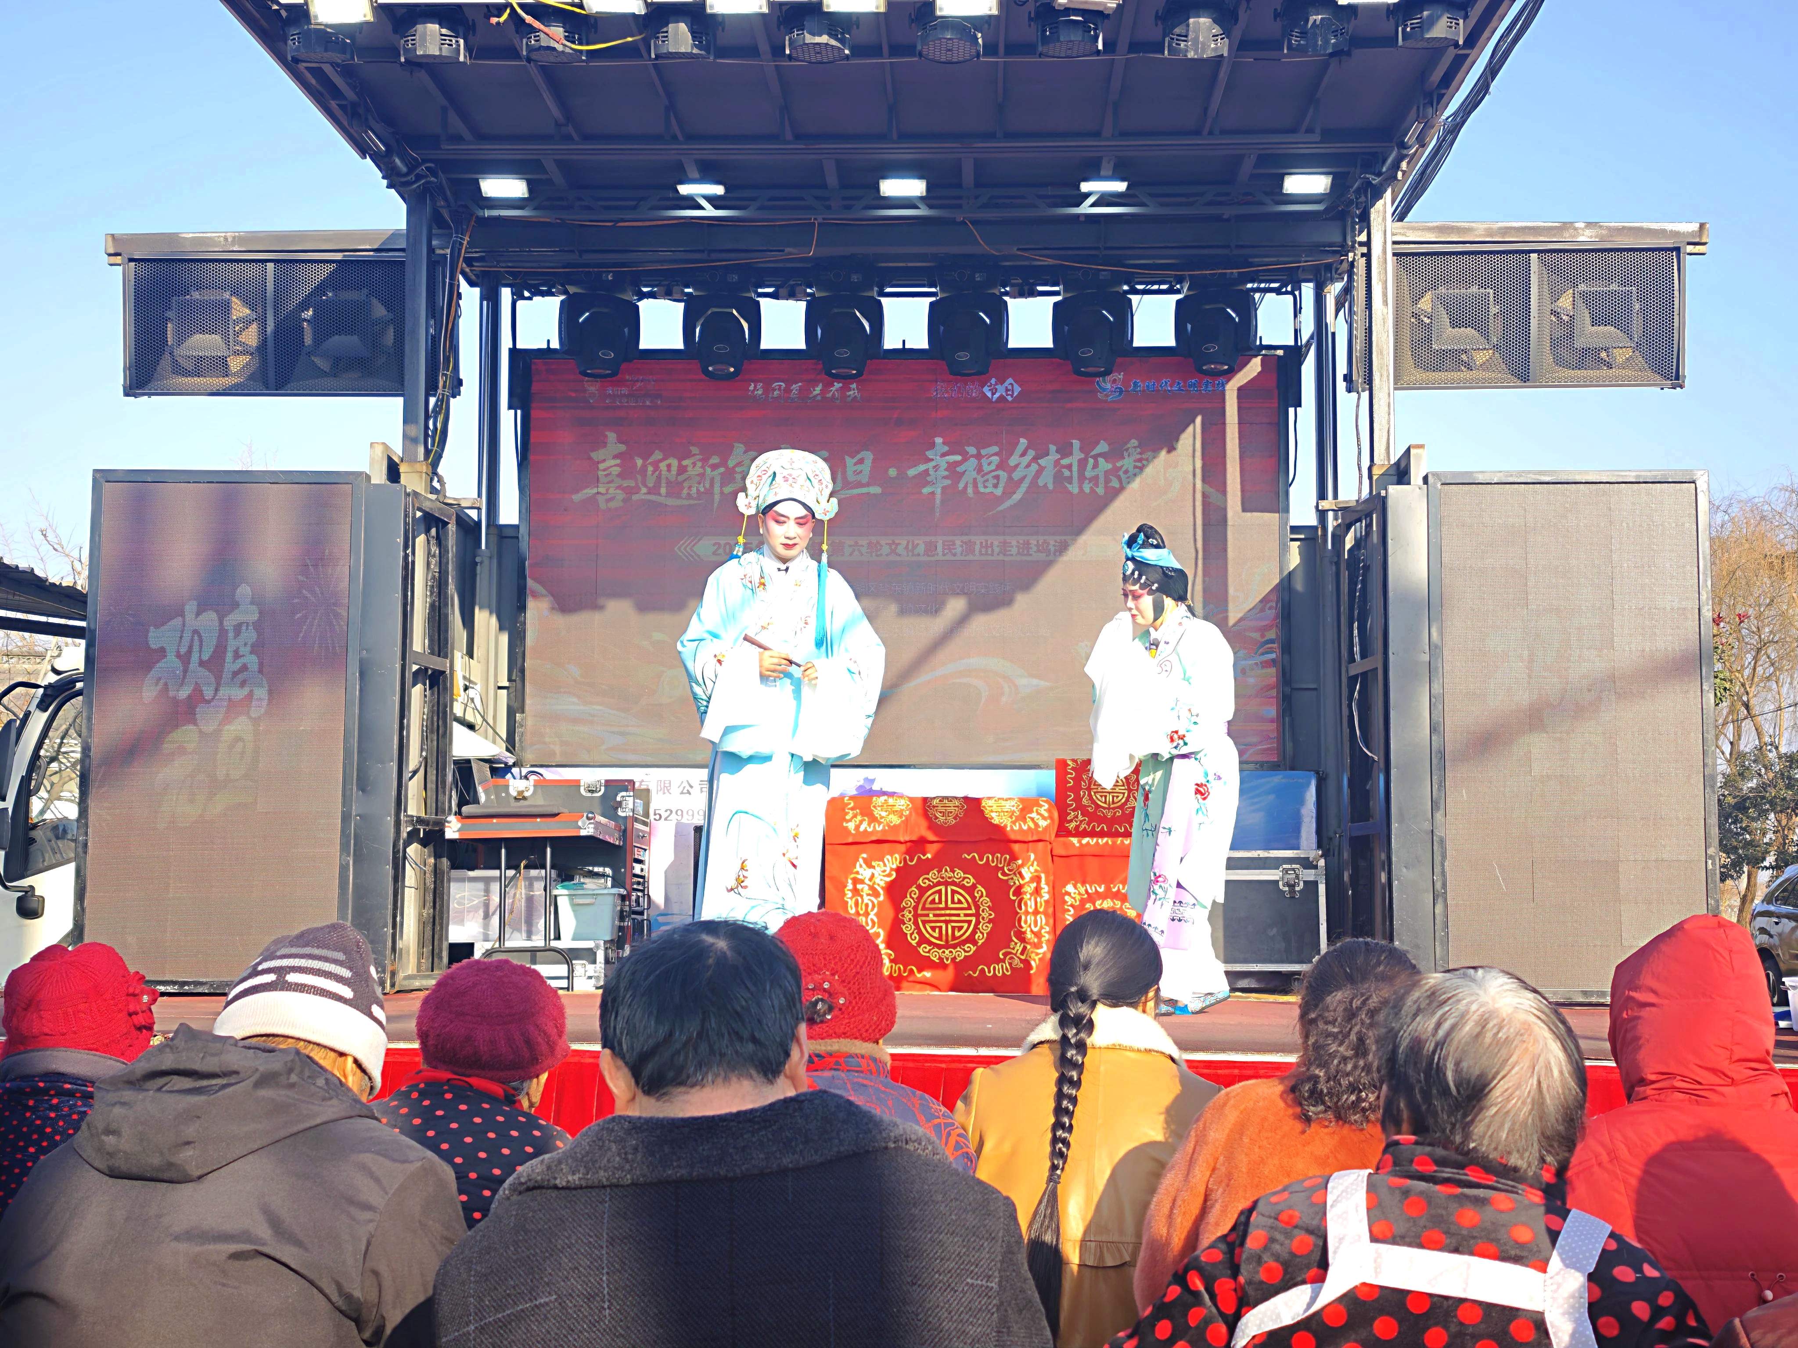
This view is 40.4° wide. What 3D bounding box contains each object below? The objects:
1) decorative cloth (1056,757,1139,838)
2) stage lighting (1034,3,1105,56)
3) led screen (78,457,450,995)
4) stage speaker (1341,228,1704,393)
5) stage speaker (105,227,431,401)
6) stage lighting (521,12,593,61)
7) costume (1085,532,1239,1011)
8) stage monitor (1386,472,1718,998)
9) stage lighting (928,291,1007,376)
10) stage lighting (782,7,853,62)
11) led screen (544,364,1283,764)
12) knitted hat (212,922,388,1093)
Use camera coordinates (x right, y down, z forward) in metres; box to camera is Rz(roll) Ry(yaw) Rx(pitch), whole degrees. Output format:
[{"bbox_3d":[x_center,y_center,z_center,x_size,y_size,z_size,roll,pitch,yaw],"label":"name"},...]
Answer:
[{"bbox_3d":[0.856,0.511,10.150,0.410,0.330,0.070,0,-5,0],"label":"decorative cloth"},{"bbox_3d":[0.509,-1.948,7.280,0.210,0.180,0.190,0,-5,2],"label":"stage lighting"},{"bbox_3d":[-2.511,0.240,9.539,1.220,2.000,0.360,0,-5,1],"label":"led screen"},{"bbox_3d":[2.509,-1.462,9.950,1.390,0.640,0.420,1,1,3],"label":"stage speaker"},{"bbox_3d":[-2.529,-1.466,10.190,1.340,0.640,0.480,0,2,1],"label":"stage speaker"},{"bbox_3d":[-1.030,-1.926,7.350,0.210,0.160,0.180,0,5,0],"label":"stage lighting"},{"bbox_3d":[0.904,0.321,8.380,0.470,1.660,0.380,-4,-7,40],"label":"costume"},{"bbox_3d":[2.490,0.234,9.312,1.180,2.010,0.150,0,-6,3],"label":"stage monitor"},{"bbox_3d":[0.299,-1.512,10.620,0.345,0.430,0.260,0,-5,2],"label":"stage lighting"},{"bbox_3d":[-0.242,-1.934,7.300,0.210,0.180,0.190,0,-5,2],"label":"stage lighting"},{"bbox_3d":[0.026,-0.534,11.520,3.580,1.960,0.130,0,-5,1],"label":"led screen"},{"bbox_3d":[-0.707,0.392,2.880,0.195,0.180,0.220,16,-15,2],"label":"knitted hat"}]

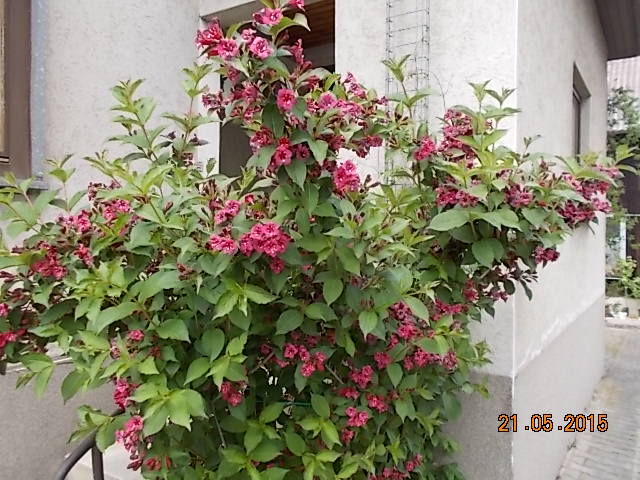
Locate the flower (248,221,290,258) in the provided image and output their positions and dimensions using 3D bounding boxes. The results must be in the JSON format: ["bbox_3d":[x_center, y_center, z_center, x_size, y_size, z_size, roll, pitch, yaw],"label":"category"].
[{"bbox_3d":[-0.126,0.001,1.400,0.100,0.088,0.075,0,1,-5],"label":"flower"}]

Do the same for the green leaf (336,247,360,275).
[{"bbox_3d":[0.080,0.060,1.550,0.064,0.076,0.035,0,0,3],"label":"green leaf"}]

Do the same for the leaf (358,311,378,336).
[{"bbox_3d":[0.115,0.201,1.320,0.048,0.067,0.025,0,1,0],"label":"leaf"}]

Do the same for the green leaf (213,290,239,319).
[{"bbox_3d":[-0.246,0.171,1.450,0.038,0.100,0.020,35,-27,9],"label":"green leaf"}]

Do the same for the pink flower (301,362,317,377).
[{"bbox_3d":[-0.033,0.366,1.570,0.043,0.038,0.035,0,0,-1],"label":"pink flower"}]

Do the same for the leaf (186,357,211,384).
[{"bbox_3d":[-0.300,0.322,1.360,0.043,0.087,0.016,38,-27,15],"label":"leaf"}]

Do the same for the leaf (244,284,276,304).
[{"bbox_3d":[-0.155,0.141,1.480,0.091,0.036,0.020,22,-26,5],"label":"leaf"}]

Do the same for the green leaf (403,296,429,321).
[{"bbox_3d":[0.245,0.178,1.420,0.038,0.088,0.016,-37,-24,-18],"label":"green leaf"}]

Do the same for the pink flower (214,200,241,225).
[{"bbox_3d":[-0.264,-0.078,1.580,0.071,0.066,0.050,0,0,-9],"label":"pink flower"}]

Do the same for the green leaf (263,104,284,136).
[{"bbox_3d":[-0.122,-0.315,1.450,0.055,0.084,0.030,0,0,-2],"label":"green leaf"}]

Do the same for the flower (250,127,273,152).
[{"bbox_3d":[-0.155,-0.266,1.470,0.057,0.067,0.055,0,1,-6],"label":"flower"}]

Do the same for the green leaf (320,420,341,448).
[{"bbox_3d":[0.026,0.473,1.350,0.046,0.065,0.038,0,0,-14],"label":"green leaf"}]

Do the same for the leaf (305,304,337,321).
[{"bbox_3d":[0.003,0.208,1.550,0.097,0.041,0.020,16,-27,8],"label":"leaf"}]

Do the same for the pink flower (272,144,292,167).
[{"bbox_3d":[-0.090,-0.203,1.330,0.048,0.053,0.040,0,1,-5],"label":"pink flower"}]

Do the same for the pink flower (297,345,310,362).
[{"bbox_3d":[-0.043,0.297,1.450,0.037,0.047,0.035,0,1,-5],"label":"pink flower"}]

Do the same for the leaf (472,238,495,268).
[{"bbox_3d":[0.442,0.034,1.500,0.057,0.072,0.035,0,0,12],"label":"leaf"}]

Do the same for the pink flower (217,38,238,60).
[{"bbox_3d":[-0.220,-0.453,1.320,0.052,0.052,0.045,0,1,-19],"label":"pink flower"}]

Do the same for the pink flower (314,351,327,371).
[{"bbox_3d":[0.001,0.315,1.450,0.030,0.050,0.038,0,0,-10],"label":"pink flower"}]

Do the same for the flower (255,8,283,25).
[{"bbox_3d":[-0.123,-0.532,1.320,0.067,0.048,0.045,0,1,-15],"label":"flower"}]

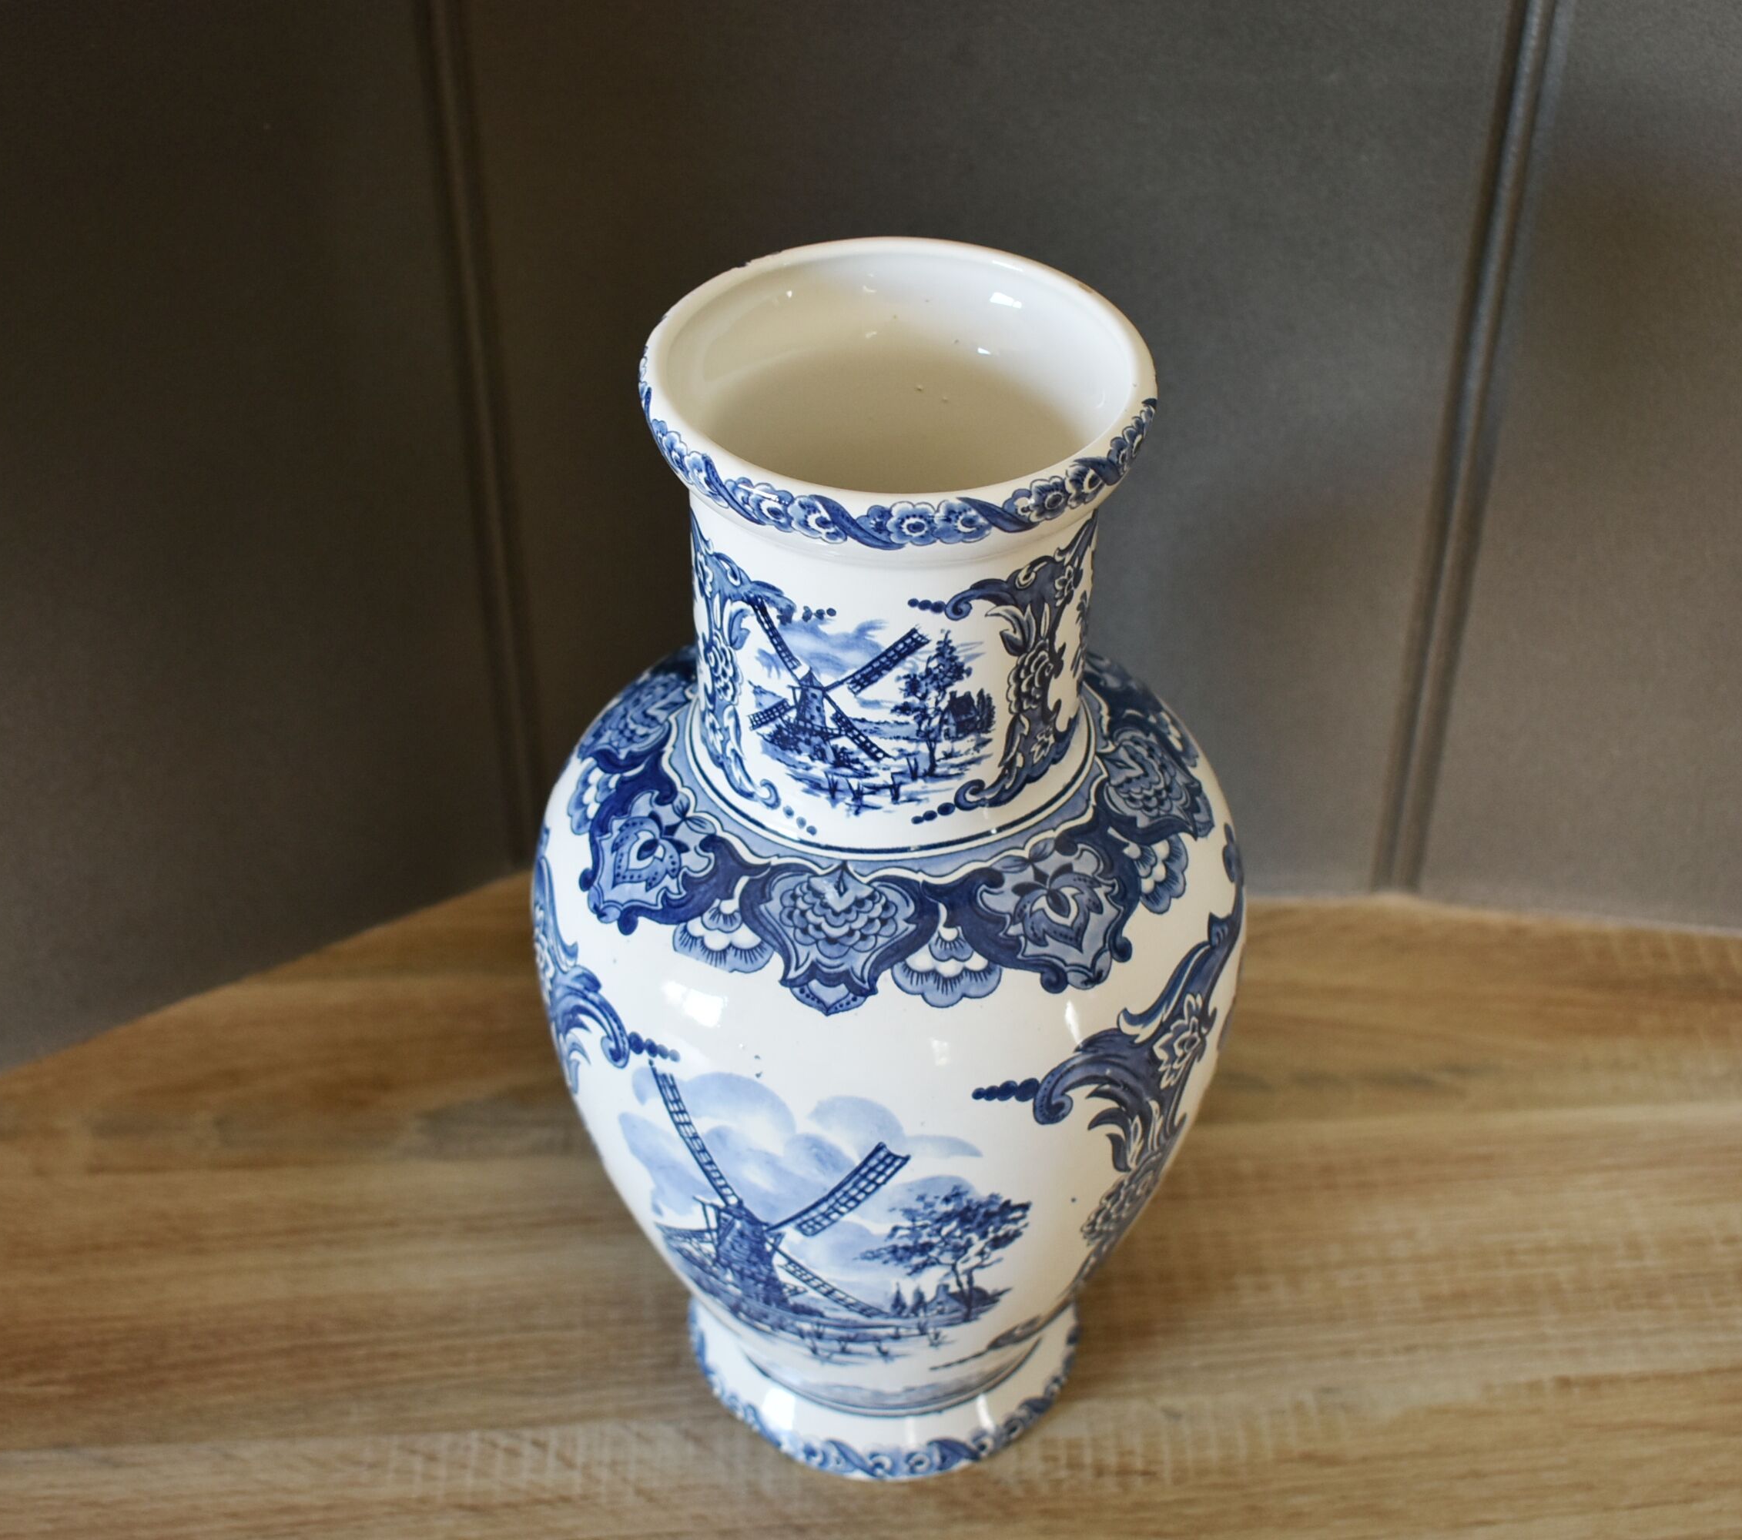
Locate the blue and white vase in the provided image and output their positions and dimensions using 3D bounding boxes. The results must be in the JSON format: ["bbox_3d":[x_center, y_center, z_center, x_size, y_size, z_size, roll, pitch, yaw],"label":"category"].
[{"bbox_3d":[0.005,0.035,0.617,0.168,0.310,0.168,5,41,6],"label":"blue and white vase"}]

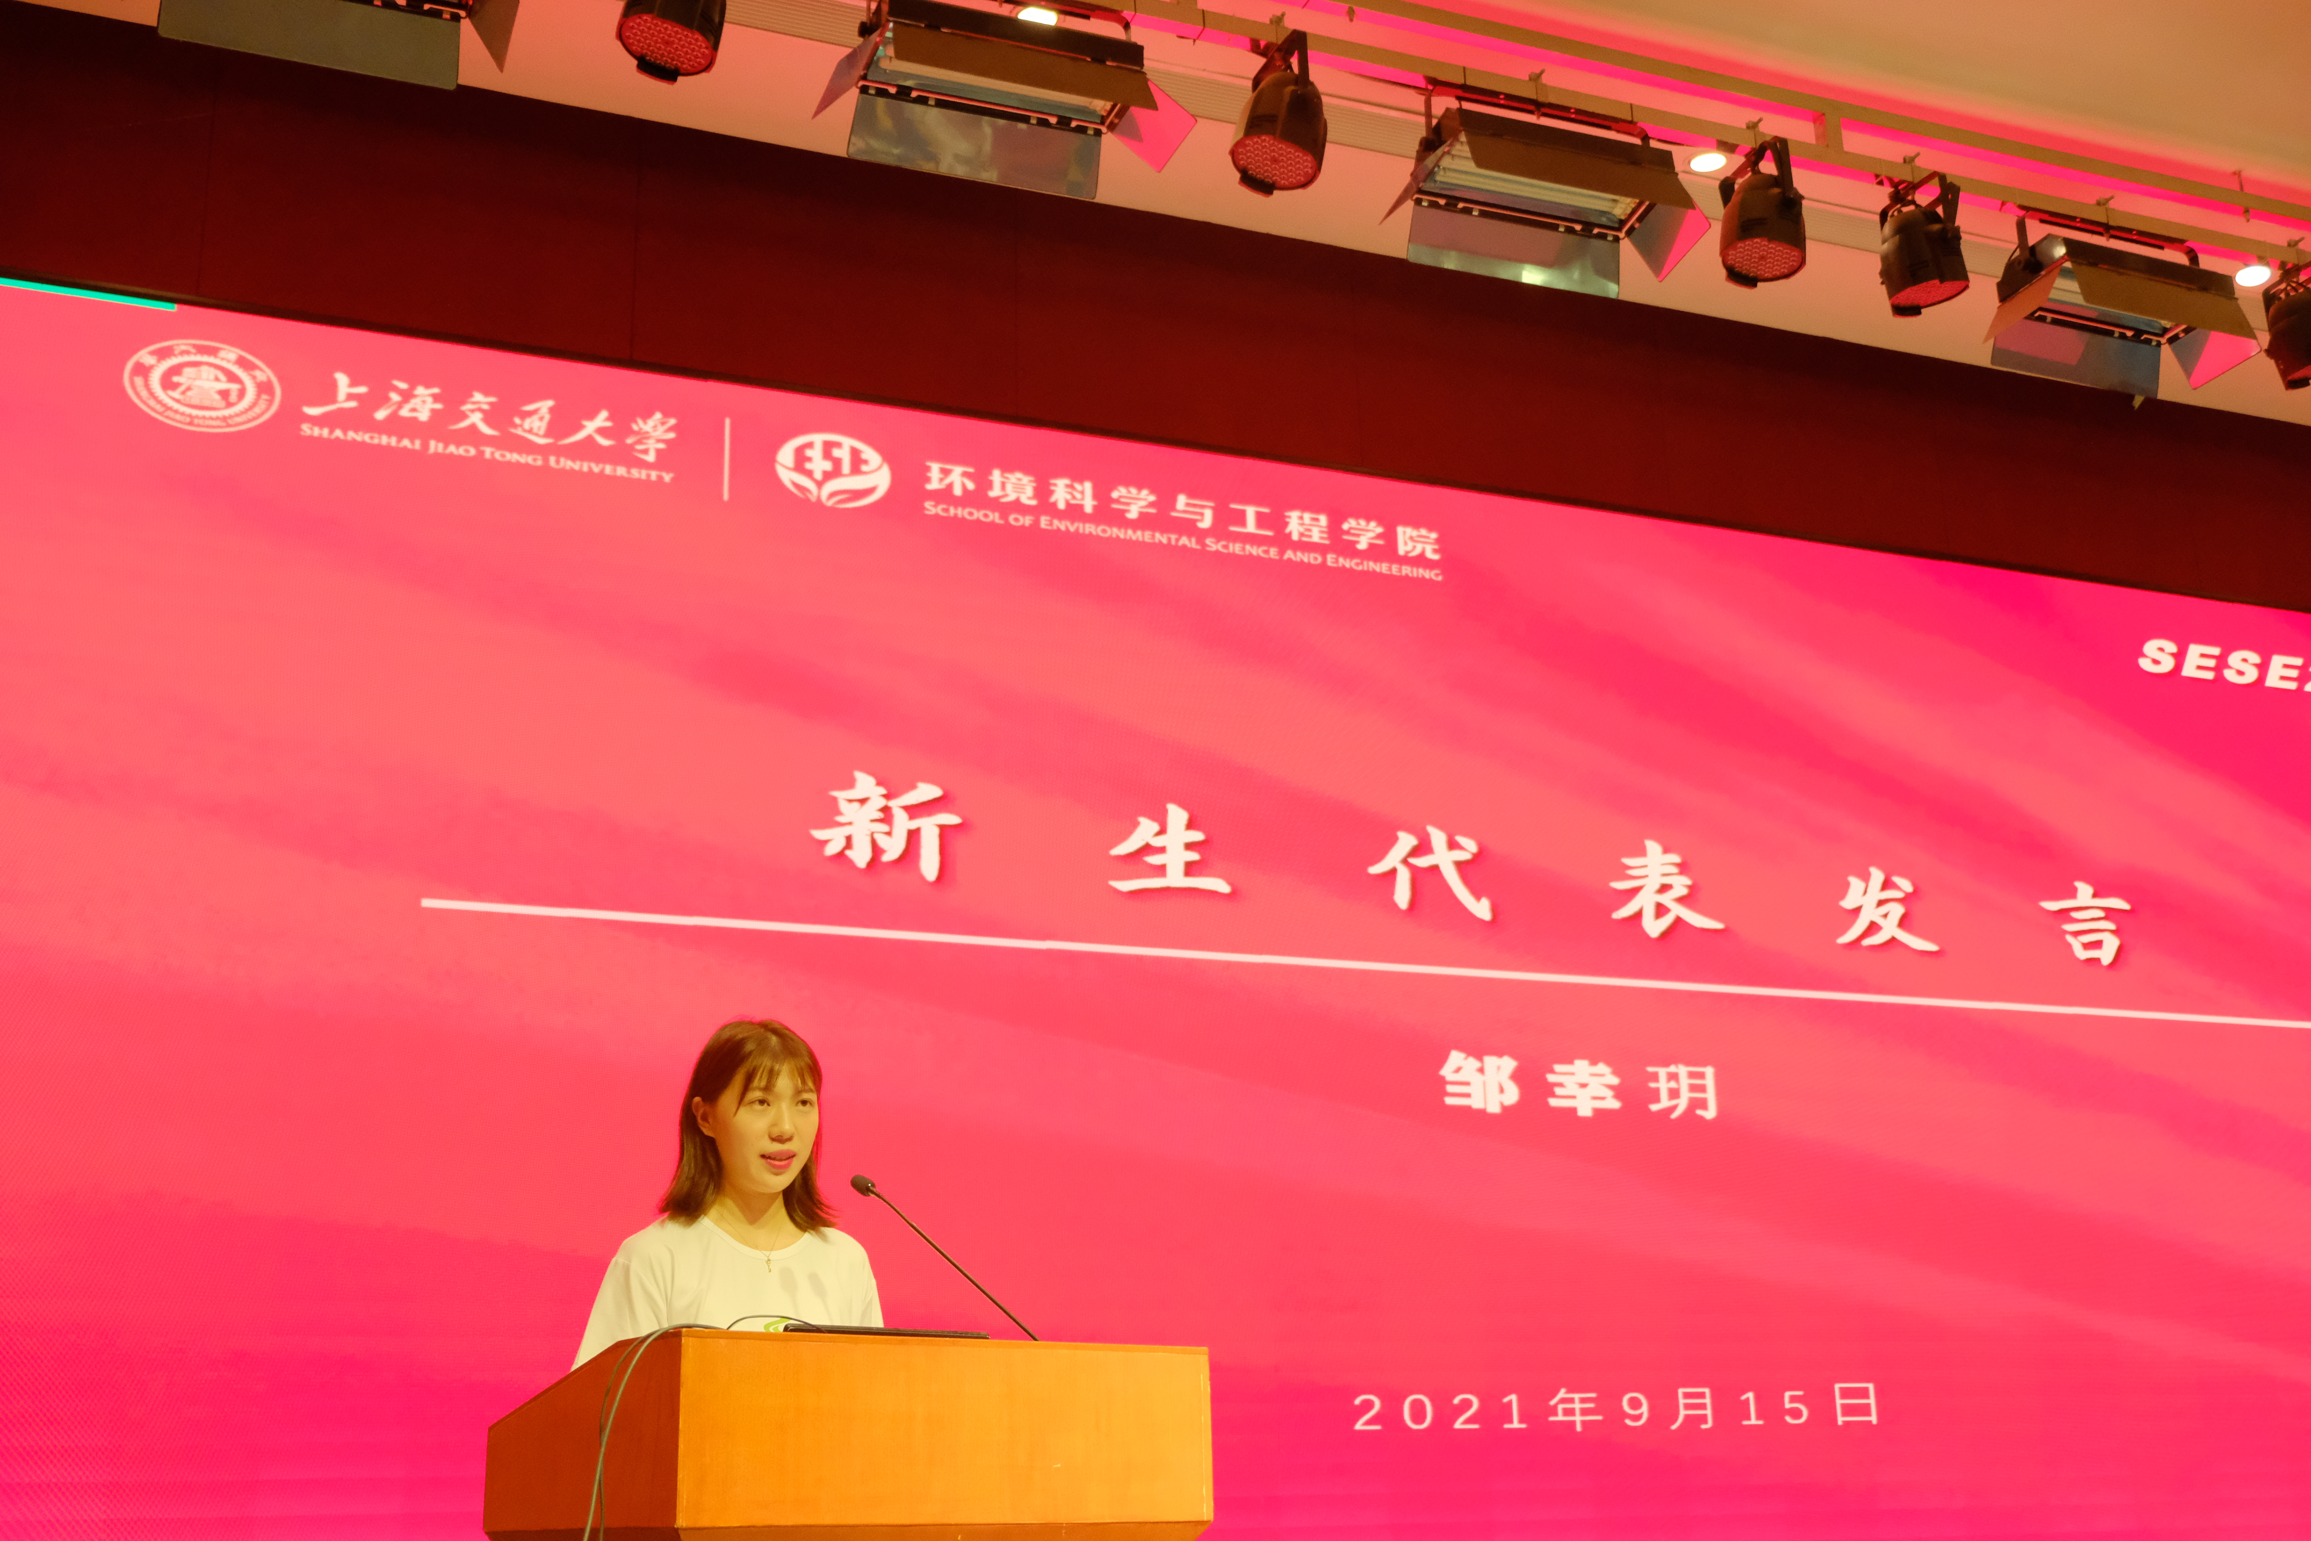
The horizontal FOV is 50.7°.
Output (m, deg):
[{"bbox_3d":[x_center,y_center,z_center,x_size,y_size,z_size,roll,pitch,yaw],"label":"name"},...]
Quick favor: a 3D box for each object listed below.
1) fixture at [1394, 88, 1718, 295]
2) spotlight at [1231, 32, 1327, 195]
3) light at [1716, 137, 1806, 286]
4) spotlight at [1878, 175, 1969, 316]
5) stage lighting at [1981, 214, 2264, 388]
[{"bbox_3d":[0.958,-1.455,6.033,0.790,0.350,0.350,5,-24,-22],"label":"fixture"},{"bbox_3d":[0.286,-1.566,5.782,0.225,0.310,0.245,20,-23,-16],"label":"spotlight"},{"bbox_3d":[1.560,-1.440,6.285,0.225,0.310,0.245,10,-20,-20],"label":"light"},{"bbox_3d":[2.034,-1.395,6.472,0.225,0.310,0.245,-3,-15,-24],"label":"spotlight"},{"bbox_3d":[2.647,-1.315,6.707,0.790,0.350,0.350,5,-18,-22],"label":"stage lighting"}]

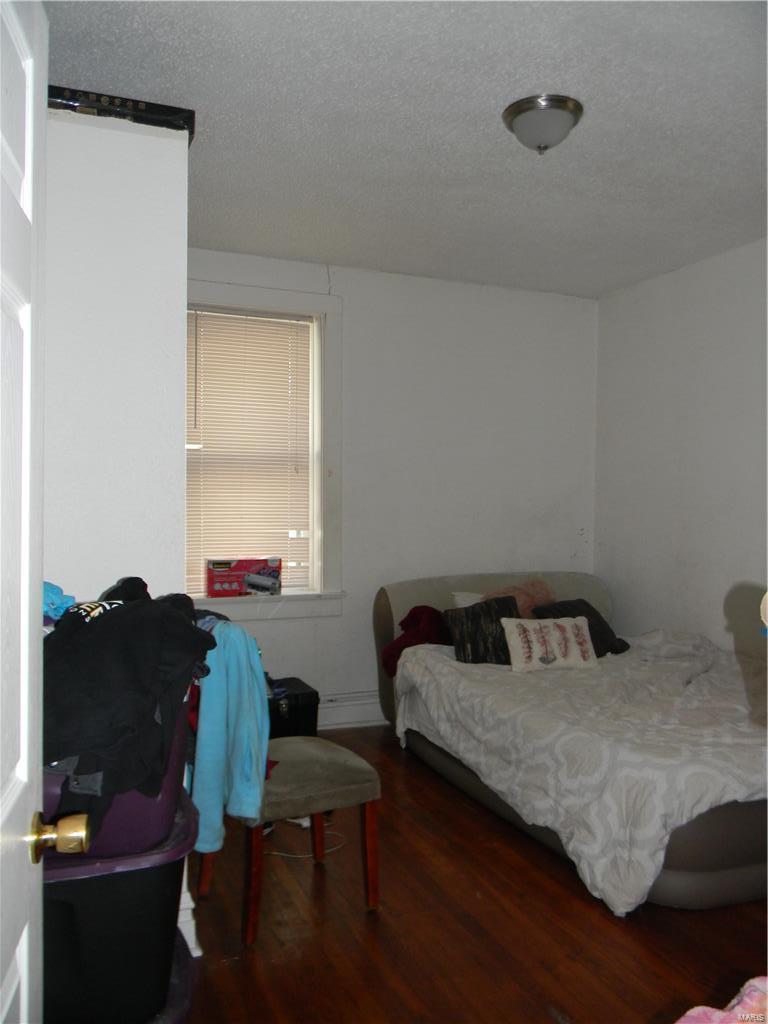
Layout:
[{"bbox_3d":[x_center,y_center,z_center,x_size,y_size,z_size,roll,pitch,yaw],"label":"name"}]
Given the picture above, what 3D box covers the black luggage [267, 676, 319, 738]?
[{"bbox_3d":[-0.605,1.129,4.543,0.400,0.340,0.358,0,0,-23],"label":"black luggage"}]

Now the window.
[{"bbox_3d":[-0.796,-0.351,4.814,0.780,1.655,0.040,0,0,-23],"label":"window"}]

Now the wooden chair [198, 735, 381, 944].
[{"bbox_3d":[-0.349,0.824,2.808,0.538,0.970,0.458,0,0,-31],"label":"wooden chair"}]

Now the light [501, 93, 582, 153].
[{"bbox_3d":[0.576,-1.376,3.008,0.287,0.154,0.287,0,0,0],"label":"light"}]

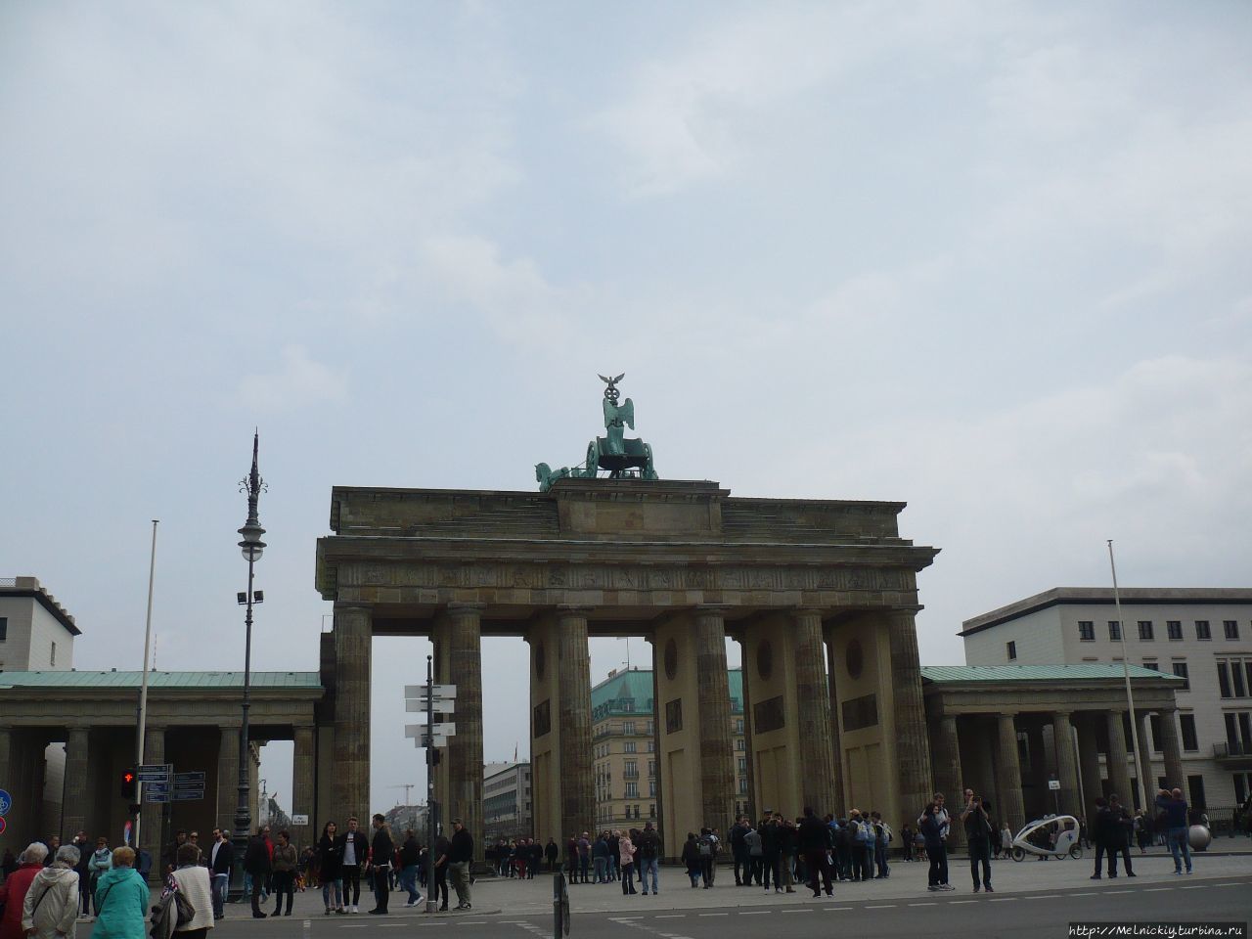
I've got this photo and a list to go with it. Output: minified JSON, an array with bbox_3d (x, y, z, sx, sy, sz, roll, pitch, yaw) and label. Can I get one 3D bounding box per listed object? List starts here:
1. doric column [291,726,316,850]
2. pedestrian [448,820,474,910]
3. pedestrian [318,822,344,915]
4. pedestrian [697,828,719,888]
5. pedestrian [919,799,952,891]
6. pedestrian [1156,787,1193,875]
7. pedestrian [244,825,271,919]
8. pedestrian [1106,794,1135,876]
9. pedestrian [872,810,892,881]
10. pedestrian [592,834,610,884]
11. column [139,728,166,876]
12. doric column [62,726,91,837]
[{"bbox_3d":[-15.288,15.631,60.093,1.150,7.150,1.150,2,-17,-14],"label":"doric column"},{"bbox_3d":[-3.330,7.915,25.430,0.400,1.737,0.520,3,-16,-17],"label":"pedestrian"},{"bbox_3d":[-5.901,7.994,25.430,0.500,1.736,0.340,0,-15,-6],"label":"pedestrian"},{"bbox_3d":[2.402,11.583,37.684,0.500,1.700,0.450,-3,-16,3],"label":"pedestrian"},{"bbox_3d":[5.988,7.224,24.486,0.450,1.740,0.580,-13,-20,33],"label":"pedestrian"},{"bbox_3d":[11.785,7.817,27.371,0.600,1.770,0.600,2,-16,-14],"label":"pedestrian"},{"bbox_3d":[-7.413,8.072,25.413,0.460,1.730,0.520,-1,-16,-5],"label":"pedestrian"},{"bbox_3d":[10.690,8.022,27.730,0.580,1.740,0.420,-5,-16,11],"label":"pedestrian"},{"bbox_3d":[6.884,10.066,33.925,0.450,1.698,0.480,-10,-17,28],"label":"pedestrian"},{"bbox_3d":[-0.939,13.739,44.746,0.540,1.720,0.360,-5,-16,10],"label":"pedestrian"},{"bbox_3d":[-21.806,15.248,58.402,1.150,7.150,1.150,2,-17,-14],"label":"column"},{"bbox_3d":[-24.189,14.848,55.370,1.150,7.000,1.150,2,-16,-14],"label":"doric column"}]

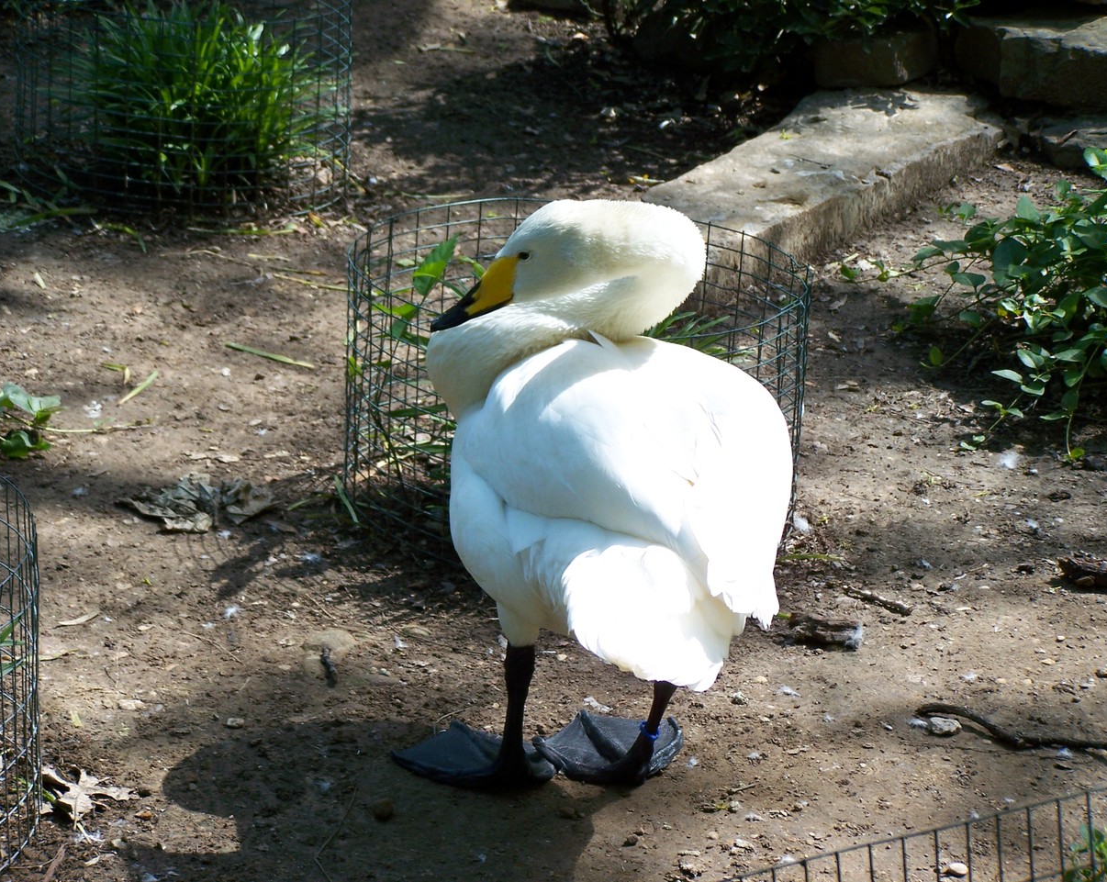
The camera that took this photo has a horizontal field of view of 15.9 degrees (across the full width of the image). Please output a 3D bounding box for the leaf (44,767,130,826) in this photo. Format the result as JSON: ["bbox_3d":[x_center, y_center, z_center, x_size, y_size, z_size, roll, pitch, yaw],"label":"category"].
[{"bbox_3d":[-0.468,0.358,3.981,0.095,0.030,0.080,3,20,0],"label":"leaf"}]

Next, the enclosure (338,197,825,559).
[{"bbox_3d":[0.026,-0.062,4.768,0.550,0.310,0.550,3,20,0],"label":"enclosure"}]

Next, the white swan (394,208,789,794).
[{"bbox_3d":[0.050,0.073,4.101,0.355,0.540,0.670,-5,21,-22],"label":"white swan"}]

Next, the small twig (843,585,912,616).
[{"bbox_3d":[0.376,0.182,4.628,0.092,0.013,0.015,18,25,36],"label":"small twig"}]

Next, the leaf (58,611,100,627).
[{"bbox_3d":[-0.531,0.195,4.453,0.016,0.010,0.058,20,26,39],"label":"leaf"}]

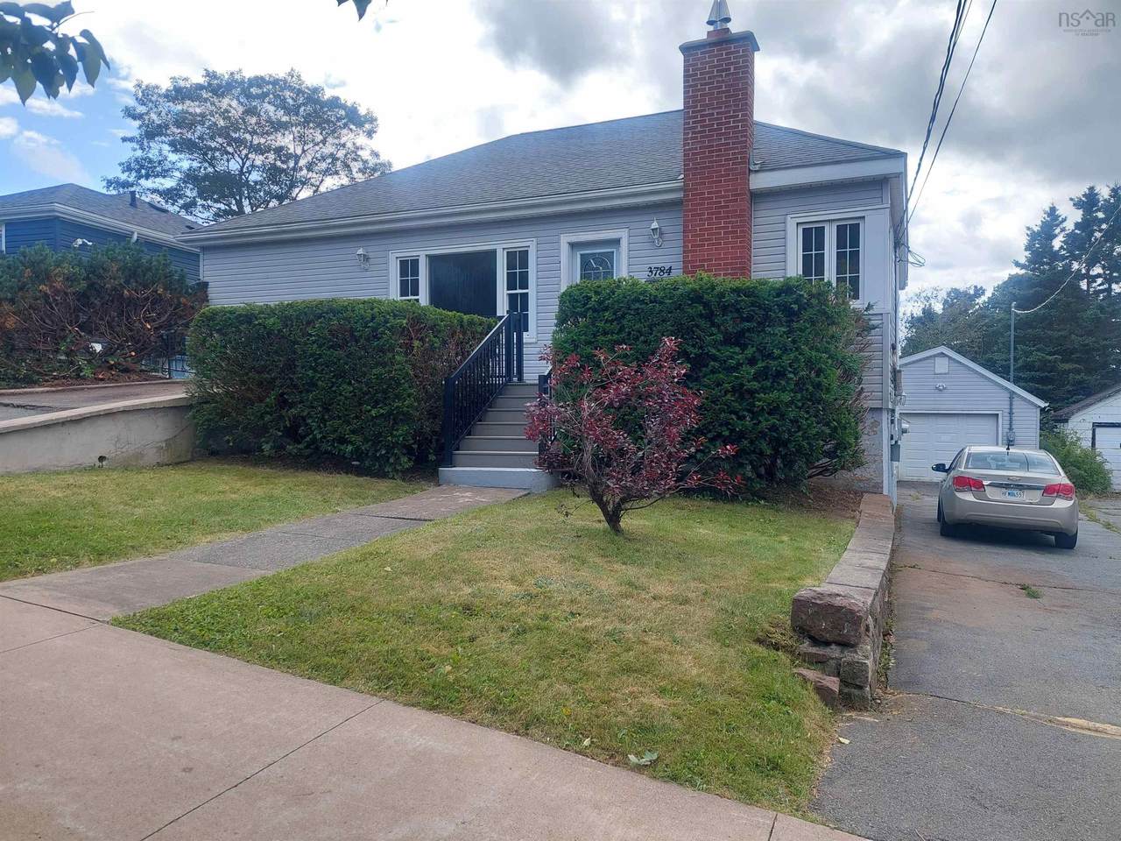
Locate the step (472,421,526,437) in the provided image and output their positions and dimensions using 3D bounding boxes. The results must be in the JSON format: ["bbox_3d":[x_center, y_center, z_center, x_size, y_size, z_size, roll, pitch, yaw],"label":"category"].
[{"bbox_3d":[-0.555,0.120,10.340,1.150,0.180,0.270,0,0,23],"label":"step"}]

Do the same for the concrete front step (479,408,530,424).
[{"bbox_3d":[-0.461,-0.058,10.560,1.150,0.180,0.270,0,0,23],"label":"concrete front step"}]

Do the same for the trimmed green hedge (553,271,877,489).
[{"bbox_3d":[1.767,-0.358,9.177,3.280,2.290,1.850,0,1,22],"label":"trimmed green hedge"}]

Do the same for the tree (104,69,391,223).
[{"bbox_3d":[-12.500,-6.900,31.000,11.300,14.200,10.800,0,0,0],"label":"tree"}]

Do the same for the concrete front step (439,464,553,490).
[{"bbox_3d":[-0.714,0.683,9.278,1.410,0.225,0.470,0,1,22],"label":"concrete front step"}]

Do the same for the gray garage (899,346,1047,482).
[{"bbox_3d":[12.541,-0.273,26.102,5.380,4.060,6.600,0,1,22],"label":"gray garage"}]

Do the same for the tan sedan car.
[{"bbox_3d":[7.420,1.160,13.200,1.830,1.470,4.600,2,-1,24],"label":"tan sedan car"}]

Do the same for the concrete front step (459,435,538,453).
[{"bbox_3d":[-0.577,0.303,9.854,1.330,0.179,0.290,0,1,22],"label":"concrete front step"}]

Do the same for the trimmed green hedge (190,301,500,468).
[{"bbox_3d":[-3.156,-0.437,11.246,3.620,2.230,2.300,0,1,22],"label":"trimmed green hedge"}]

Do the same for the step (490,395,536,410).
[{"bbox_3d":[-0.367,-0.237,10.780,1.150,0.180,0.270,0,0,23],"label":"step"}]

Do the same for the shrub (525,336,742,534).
[{"bbox_3d":[0.670,0.130,7.100,1.900,1.800,1.750,0,0,0],"label":"shrub"}]

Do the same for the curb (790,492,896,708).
[{"bbox_3d":[2.733,1.245,7.058,0.390,0.620,6.100,0,1,24],"label":"curb"}]

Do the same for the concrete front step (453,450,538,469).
[{"bbox_3d":[-0.674,0.482,9.615,1.330,0.178,0.290,0,1,22],"label":"concrete front step"}]

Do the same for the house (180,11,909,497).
[{"bbox_3d":[0.430,-2.500,15.680,11.800,6.850,9.000,0,0,23],"label":"house"}]

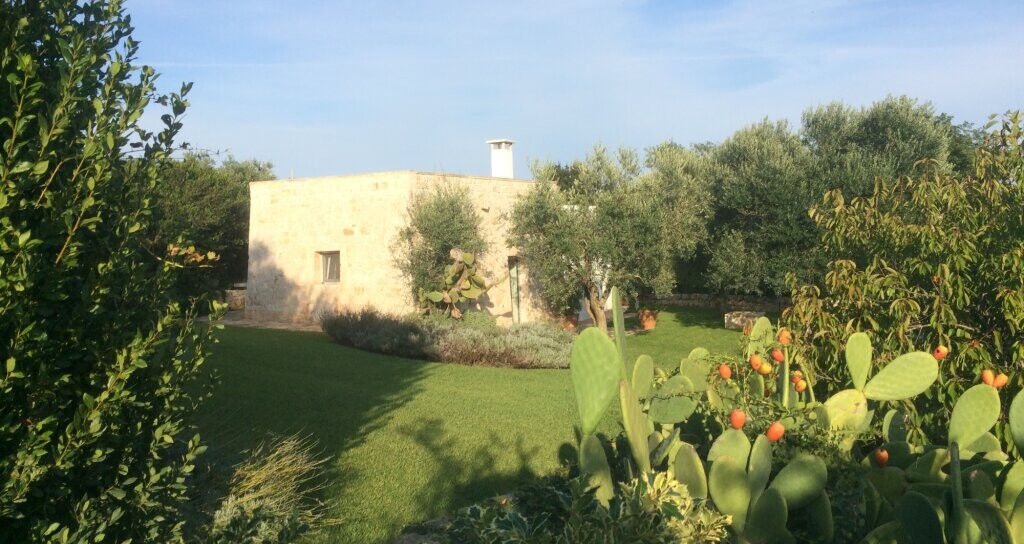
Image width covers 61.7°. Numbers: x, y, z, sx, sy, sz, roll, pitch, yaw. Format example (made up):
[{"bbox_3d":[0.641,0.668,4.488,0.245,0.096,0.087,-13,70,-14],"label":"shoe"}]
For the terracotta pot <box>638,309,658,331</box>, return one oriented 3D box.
[{"bbox_3d":[3.650,1.280,23.000,0.500,0.560,0.500,-1,0,0],"label":"terracotta pot"}]

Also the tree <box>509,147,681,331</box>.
[{"bbox_3d":[2.100,-0.790,21.900,4.300,4.750,4.200,-1,0,0],"label":"tree"}]

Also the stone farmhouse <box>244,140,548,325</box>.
[{"bbox_3d":[-3.500,-1.330,29.400,7.100,5.800,7.600,-1,0,37],"label":"stone farmhouse"}]

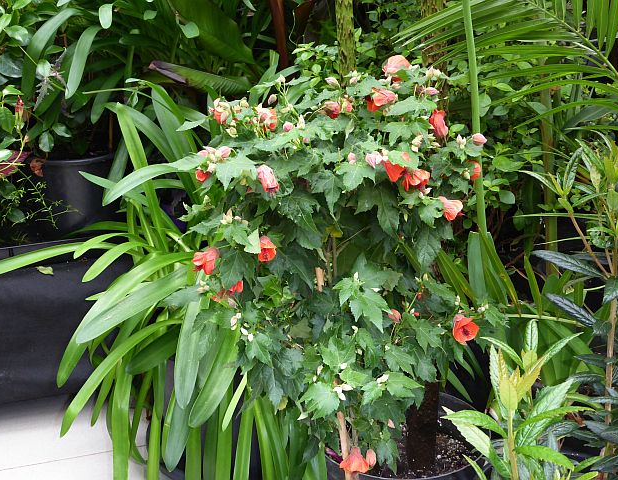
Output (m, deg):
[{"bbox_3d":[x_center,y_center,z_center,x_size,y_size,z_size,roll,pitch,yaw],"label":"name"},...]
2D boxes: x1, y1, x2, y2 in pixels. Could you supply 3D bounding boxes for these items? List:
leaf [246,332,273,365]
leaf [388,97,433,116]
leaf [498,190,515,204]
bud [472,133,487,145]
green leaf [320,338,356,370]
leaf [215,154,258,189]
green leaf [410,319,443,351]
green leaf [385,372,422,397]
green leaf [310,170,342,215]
[{"bbox_3d":[-0.094,0.208,1.880,0.052,0.020,0.064,-21,62,-4],"label":"leaf"},{"bbox_3d":[0.198,-0.259,1.900,0.088,0.022,0.055,-2,37,2],"label":"leaf"},{"bbox_3d":[0.454,-0.098,2.250,0.040,0.034,0.012,-11,-25,-12],"label":"leaf"},{"bbox_3d":[0.331,-0.196,1.900,0.029,0.023,0.023,12,61,14],"label":"bud"},{"bbox_3d":[0.054,0.216,1.850,0.068,0.020,0.066,0,60,0],"label":"green leaf"},{"bbox_3d":[-0.135,-0.126,1.820,0.080,0.024,0.066,6,61,10],"label":"leaf"},{"bbox_3d":[0.232,0.185,1.900,0.064,0.020,0.072,-34,73,-23],"label":"green leaf"},{"bbox_3d":[0.181,0.276,1.870,0.072,0.020,0.052,-5,51,-20],"label":"green leaf"},{"bbox_3d":[0.031,-0.087,1.840,0.062,0.086,0.022,9,-20,6],"label":"green leaf"}]

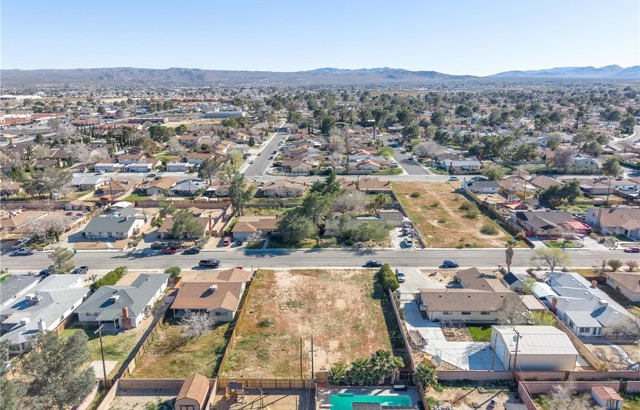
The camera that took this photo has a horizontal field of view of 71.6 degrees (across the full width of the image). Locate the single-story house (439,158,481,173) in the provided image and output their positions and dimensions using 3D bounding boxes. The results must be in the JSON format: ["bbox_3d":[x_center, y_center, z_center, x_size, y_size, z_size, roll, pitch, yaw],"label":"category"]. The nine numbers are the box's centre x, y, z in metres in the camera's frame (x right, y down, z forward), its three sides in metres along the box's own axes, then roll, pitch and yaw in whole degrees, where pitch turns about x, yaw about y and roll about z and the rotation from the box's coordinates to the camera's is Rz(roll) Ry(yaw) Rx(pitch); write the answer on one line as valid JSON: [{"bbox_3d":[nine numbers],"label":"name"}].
[{"bbox_3d":[81.355,-23.228,257.295,19.500,4.300,15.000,0,15,0],"label":"single-story house"}]

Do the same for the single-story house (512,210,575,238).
[{"bbox_3d":[80.688,5.943,156.016,18.400,4.400,19.000,0,16,0],"label":"single-story house"}]

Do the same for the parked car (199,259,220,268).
[{"bbox_3d":[-30.185,15.704,121.441,5.050,1.850,2.000,0,15,0],"label":"parked car"}]

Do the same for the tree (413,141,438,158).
[{"bbox_3d":[65.640,-34.150,275.570,15.780,9.590,14.950,0,16,0],"label":"tree"}]

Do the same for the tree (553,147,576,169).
[{"bbox_3d":[130.660,-24.000,238.520,12.580,10.930,12.380,0,16,0],"label":"tree"}]

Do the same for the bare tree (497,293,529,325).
[{"bbox_3d":[39.428,21.660,91.439,6.200,6.400,6.200,0,15,0],"label":"bare tree"}]

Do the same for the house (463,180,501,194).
[{"bbox_3d":[71.570,-8.460,197.230,14.640,4.330,11.650,0,16,0],"label":"house"}]

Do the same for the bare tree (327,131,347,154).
[{"bbox_3d":[11.297,-42.303,301.481,11.960,16.790,11.960,0,16,0],"label":"bare tree"}]

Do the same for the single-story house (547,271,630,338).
[{"bbox_3d":[57.892,20.465,99.119,13.400,4.600,25.400,0,15,0],"label":"single-story house"}]

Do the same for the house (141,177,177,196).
[{"bbox_3d":[-71.930,-8.910,199.310,14.950,4.020,17.740,0,16,0],"label":"house"}]

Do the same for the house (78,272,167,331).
[{"bbox_3d":[-43.110,20.470,98.470,14.030,4.330,20.110,0,16,0],"label":"house"}]

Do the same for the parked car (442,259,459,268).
[{"bbox_3d":[36.545,16.602,124.100,4.350,1.540,1.800,0,16,0],"label":"parked car"}]

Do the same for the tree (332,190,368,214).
[{"bbox_3d":[11.190,-1.210,164.600,13.720,8.770,12.380,0,16,0],"label":"tree"}]

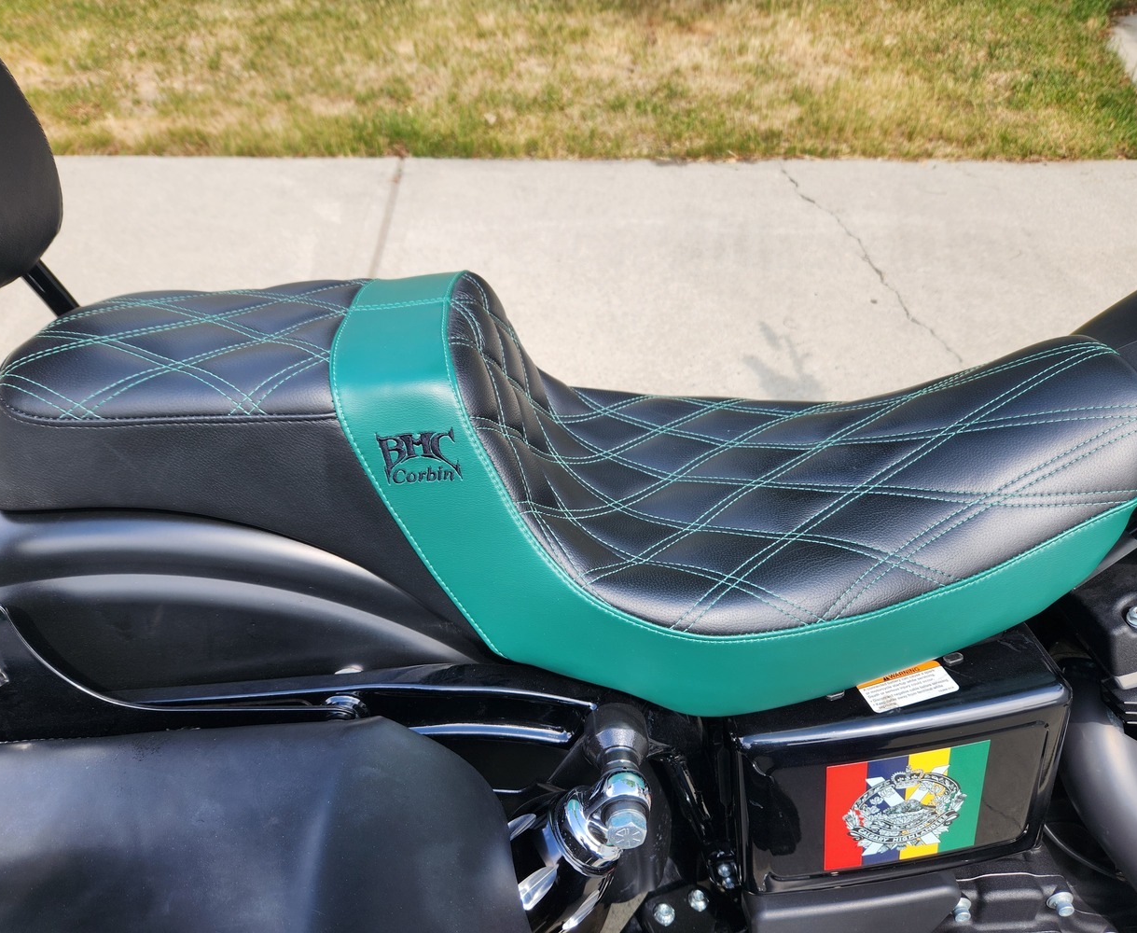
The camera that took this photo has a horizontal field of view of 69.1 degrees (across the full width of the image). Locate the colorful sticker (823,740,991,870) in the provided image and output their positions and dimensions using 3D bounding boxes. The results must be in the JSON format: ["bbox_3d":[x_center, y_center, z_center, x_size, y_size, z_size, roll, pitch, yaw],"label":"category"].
[{"bbox_3d":[0.214,0.217,0.526,0.101,0.097,0.002,-9,28,-1],"label":"colorful sticker"}]

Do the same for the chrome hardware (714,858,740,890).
[{"bbox_3d":[0.119,0.305,0.619,0.017,0.020,0.013,-6,28,-3],"label":"chrome hardware"}]

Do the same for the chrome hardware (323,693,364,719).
[{"bbox_3d":[-0.126,0.136,0.466,0.021,0.018,0.015,-6,28,-3],"label":"chrome hardware"}]

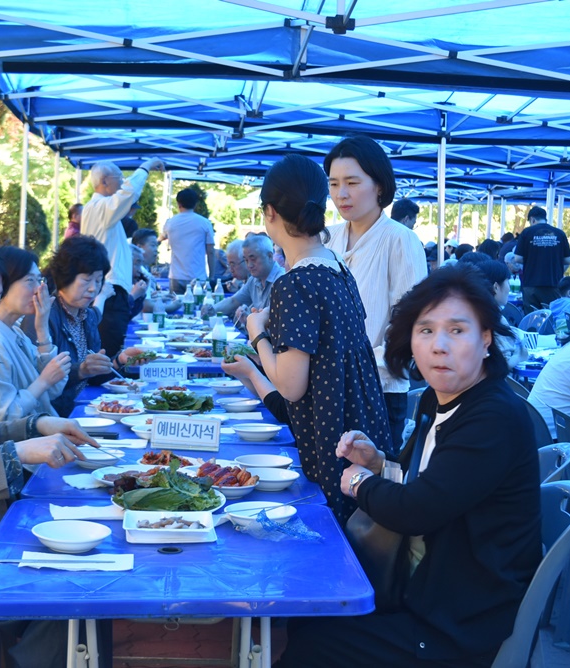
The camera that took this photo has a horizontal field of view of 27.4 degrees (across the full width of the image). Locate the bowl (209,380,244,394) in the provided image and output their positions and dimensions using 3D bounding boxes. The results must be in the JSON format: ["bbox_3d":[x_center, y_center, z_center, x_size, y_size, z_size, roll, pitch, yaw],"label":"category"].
[{"bbox_3d":[-0.230,0.216,4.617,0.141,0.038,0.141,1,5,-5],"label":"bowl"}]

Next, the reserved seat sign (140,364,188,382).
[{"bbox_3d":[-0.509,0.166,4.927,0.200,0.096,0.055,1,6,-10],"label":"reserved seat sign"}]

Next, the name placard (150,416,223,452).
[{"bbox_3d":[-0.294,0.302,3.574,0.210,0.096,0.055,2,6,10],"label":"name placard"}]

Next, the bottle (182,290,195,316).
[{"bbox_3d":[-0.700,-0.238,8.585,0.074,0.243,0.074,1,5,-5],"label":"bottle"}]

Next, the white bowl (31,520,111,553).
[{"bbox_3d":[-0.452,0.432,2.464,0.168,0.040,0.168,1,5,0],"label":"white bowl"}]

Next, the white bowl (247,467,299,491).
[{"bbox_3d":[-0.043,0.384,3.073,0.168,0.040,0.168,1,5,0],"label":"white bowl"}]

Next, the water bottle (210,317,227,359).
[{"bbox_3d":[-0.315,0.017,5.706,0.071,0.245,0.071,1,5,-5],"label":"water bottle"}]

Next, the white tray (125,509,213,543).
[{"bbox_3d":[-0.236,0.403,2.430,0.189,0.032,0.153,1,5,-5],"label":"white tray"}]

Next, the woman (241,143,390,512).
[{"bbox_3d":[0.095,0.320,3.150,0.400,1.600,0.460,5,6,32],"label":"woman"}]

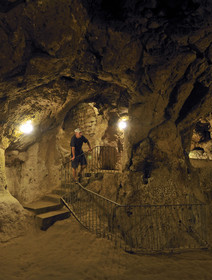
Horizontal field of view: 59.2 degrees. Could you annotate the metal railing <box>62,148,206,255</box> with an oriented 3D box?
[{"bbox_3d":[0.450,1.270,5.150,3.300,2.100,2.800,0,-3,-3],"label":"metal railing"}]

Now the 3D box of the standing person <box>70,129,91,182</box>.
[{"bbox_3d":[-0.770,0.480,5.850,0.650,1.680,0.450,2,-3,-27],"label":"standing person"}]

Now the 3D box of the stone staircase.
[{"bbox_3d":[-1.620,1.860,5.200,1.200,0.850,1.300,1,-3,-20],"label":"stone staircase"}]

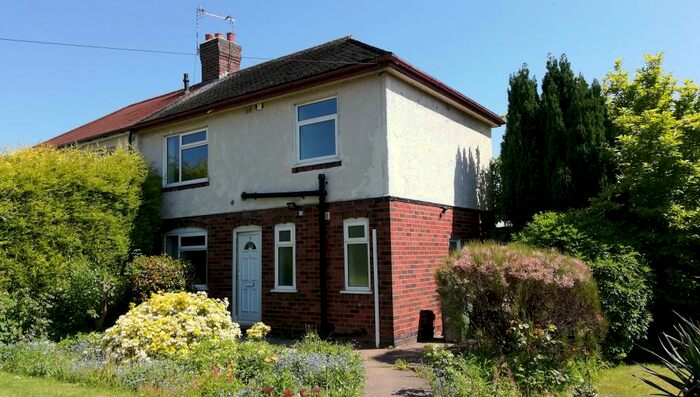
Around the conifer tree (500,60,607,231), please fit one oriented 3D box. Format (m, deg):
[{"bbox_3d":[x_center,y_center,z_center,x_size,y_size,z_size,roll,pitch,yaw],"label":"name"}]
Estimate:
[{"bbox_3d":[4.752,-0.246,12.100,2.400,6.100,2.200,-6,-8,35],"label":"conifer tree"}]

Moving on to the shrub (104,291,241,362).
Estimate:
[{"bbox_3d":[-2.768,1.978,8.200,2.000,1.050,1.800,1,-7,-18],"label":"shrub"}]

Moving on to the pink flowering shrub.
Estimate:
[{"bbox_3d":[2.514,1.492,7.800,2.400,1.680,2.000,-3,-7,17],"label":"pink flowering shrub"}]

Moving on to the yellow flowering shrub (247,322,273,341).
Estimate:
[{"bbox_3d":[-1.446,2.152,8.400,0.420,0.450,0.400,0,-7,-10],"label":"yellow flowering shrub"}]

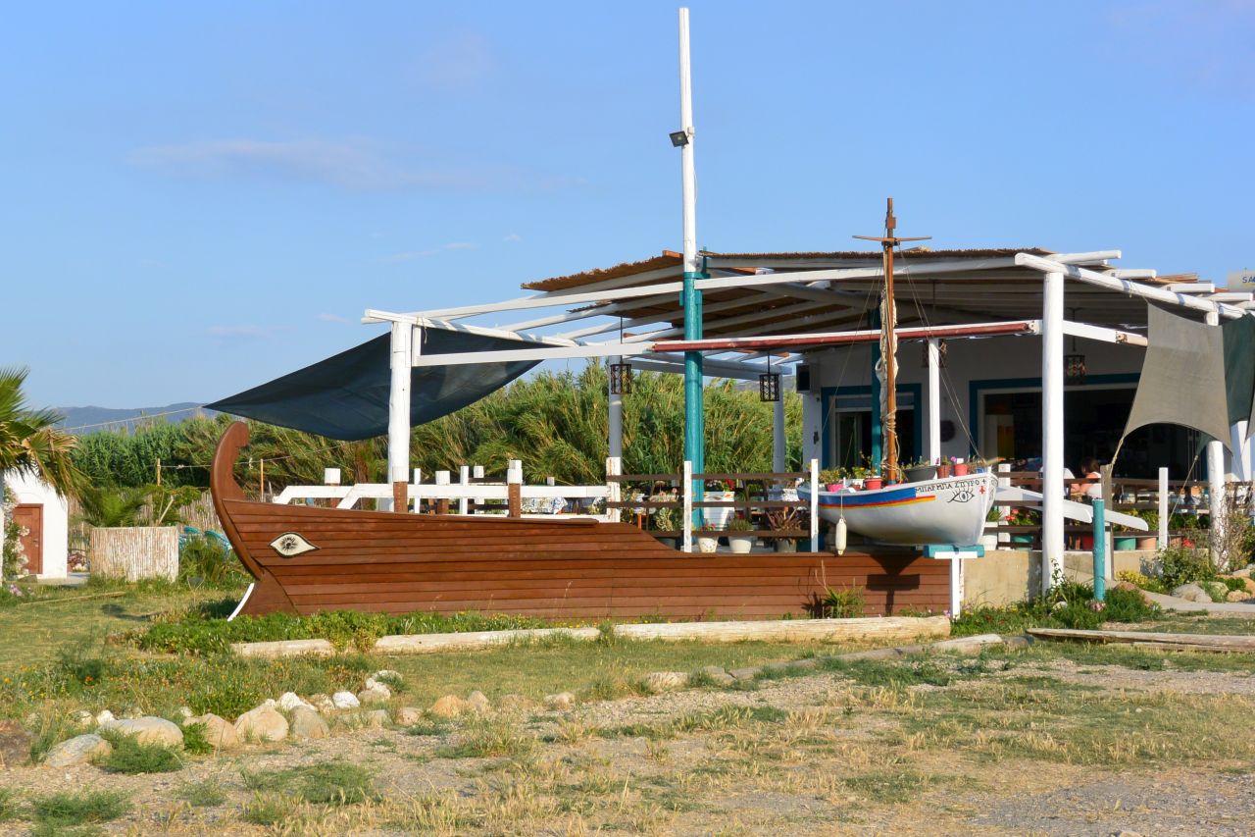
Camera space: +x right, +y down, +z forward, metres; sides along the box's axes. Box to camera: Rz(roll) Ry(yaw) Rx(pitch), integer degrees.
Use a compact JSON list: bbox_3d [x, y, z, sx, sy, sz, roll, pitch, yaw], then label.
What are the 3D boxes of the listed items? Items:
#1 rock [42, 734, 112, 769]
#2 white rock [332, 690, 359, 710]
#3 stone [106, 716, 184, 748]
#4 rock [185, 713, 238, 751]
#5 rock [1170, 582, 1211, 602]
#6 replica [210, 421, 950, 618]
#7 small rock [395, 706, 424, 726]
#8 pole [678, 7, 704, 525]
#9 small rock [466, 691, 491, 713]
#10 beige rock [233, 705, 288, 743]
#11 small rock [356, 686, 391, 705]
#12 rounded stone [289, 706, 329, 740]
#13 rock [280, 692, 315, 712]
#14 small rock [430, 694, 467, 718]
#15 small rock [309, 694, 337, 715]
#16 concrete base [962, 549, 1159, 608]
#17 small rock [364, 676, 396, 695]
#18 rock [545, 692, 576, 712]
[{"bbox_3d":[-3.104,1.874,11.595,0.376,0.188,0.260,0,-1,0],"label":"rock"},{"bbox_3d":[-2.041,2.037,14.887,0.195,0.124,0.165,0,-2,0],"label":"white rock"},{"bbox_3d":[-2.868,1.875,12.216,0.478,0.210,0.330,0,-1,0],"label":"stone"},{"bbox_3d":[-2.545,1.912,12.574,0.317,0.221,0.267,0,-2,0],"label":"rock"},{"bbox_3d":[7.261,2.250,26.509,0.495,0.245,0.418,0,-2,0],"label":"rock"},{"bbox_3d":[-0.620,1.250,24.950,8.650,2.350,2.500,0,-2,-12],"label":"replica"},{"bbox_3d":[-1.413,1.930,13.317,0.184,0.121,0.156,0,-1,0],"label":"small rock"},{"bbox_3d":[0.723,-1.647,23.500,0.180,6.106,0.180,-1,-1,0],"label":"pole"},{"bbox_3d":[-1.063,2.014,14.617,0.178,0.149,0.150,0,-2,0],"label":"small rock"},{"bbox_3d":[-2.310,1.924,12.974,0.339,0.228,0.285,0,-2,0],"label":"beige rock"},{"bbox_3d":[-1.798,1.961,14.585,0.236,0.139,0.188,0,-1,0],"label":"small rock"},{"bbox_3d":[-1.962,1.874,12.681,0.254,0.218,0.214,0,-1,0],"label":"rounded stone"},{"bbox_3d":[-2.187,1.892,13.589,0.246,0.181,0.196,0,-1,0],"label":"rock"},{"bbox_3d":[-1.242,2.000,14.271,0.253,0.158,0.214,0,-2,0],"label":"small rock"},{"bbox_3d":[-2.153,2.011,14.494,0.190,0.147,0.160,0,-2,0],"label":"small rock"},{"bbox_3d":[4.873,1.816,23.150,2.186,0.682,0.900,0,-1,0],"label":"concrete base"},{"bbox_3d":[-1.846,1.997,15.397,0.230,0.142,0.194,0,-2,0],"label":"small rock"},{"bbox_3d":[-0.463,1.945,14.167,0.203,0.135,0.161,0,-1,0],"label":"rock"}]

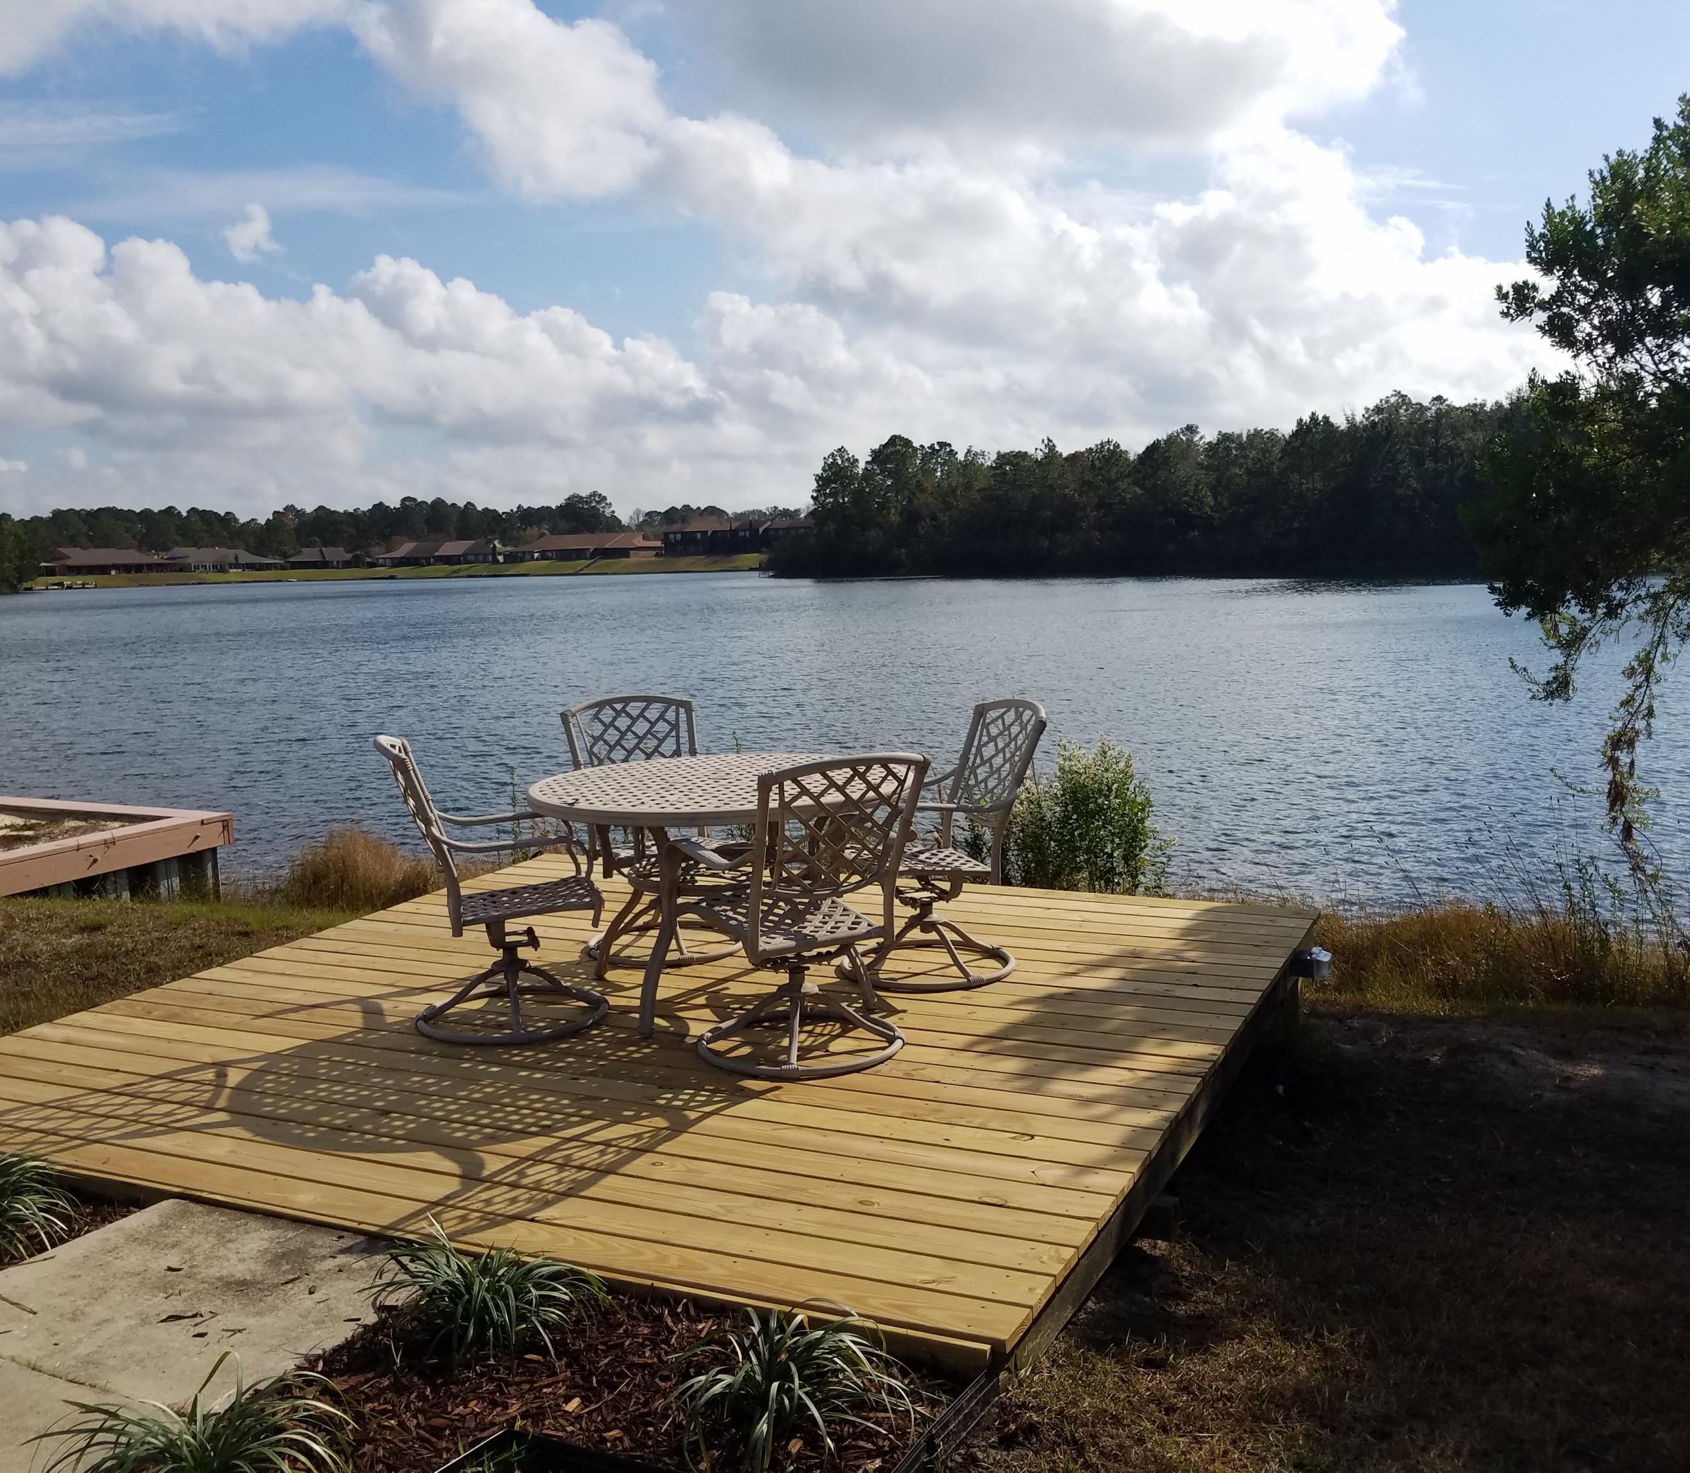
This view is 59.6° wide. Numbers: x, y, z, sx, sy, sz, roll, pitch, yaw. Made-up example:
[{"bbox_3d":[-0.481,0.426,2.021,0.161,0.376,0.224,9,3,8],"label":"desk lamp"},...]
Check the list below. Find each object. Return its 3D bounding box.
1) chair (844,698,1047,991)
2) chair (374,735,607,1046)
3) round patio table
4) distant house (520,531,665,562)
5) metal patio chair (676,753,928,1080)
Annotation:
[{"bbox_3d":[0.330,0.346,5.199,0.740,0.960,0.630,-4,8,-19],"label":"chair"},{"bbox_3d":[-1.151,0.451,4.752,0.740,0.960,0.630,-4,8,-15],"label":"chair"},{"bbox_3d":[-0.402,0.510,5.008,1.280,0.730,1.280,-2,7,0],"label":"round patio table"},{"bbox_3d":[-50.643,-37.525,293.304,29.000,5.900,14.000,-3,7,-12],"label":"distant house"},{"bbox_3d":[-0.117,0.470,4.347,0.630,0.960,0.740,-6,8,-30],"label":"metal patio chair"}]

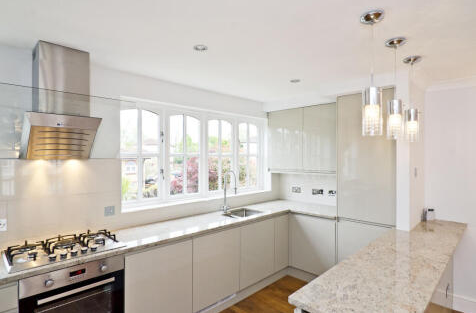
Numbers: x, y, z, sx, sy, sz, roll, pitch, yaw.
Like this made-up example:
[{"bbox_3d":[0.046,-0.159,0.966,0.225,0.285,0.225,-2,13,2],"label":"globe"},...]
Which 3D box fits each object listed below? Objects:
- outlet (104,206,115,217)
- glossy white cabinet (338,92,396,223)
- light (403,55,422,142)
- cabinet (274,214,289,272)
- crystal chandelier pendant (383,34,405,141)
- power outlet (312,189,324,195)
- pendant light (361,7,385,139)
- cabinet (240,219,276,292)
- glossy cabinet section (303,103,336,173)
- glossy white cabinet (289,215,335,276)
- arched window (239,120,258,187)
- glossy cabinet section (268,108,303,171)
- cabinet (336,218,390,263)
[{"bbox_3d":[-1.192,0.513,2.342,0.087,0.087,0.015,0,0,-43],"label":"outlet"},{"bbox_3d":[1.531,0.008,2.838,0.570,1.357,0.580,0,0,-43],"label":"glossy white cabinet"},{"bbox_3d":[1.496,-0.474,2.159,0.130,0.723,0.130,0,0,-43],"label":"light"},{"bbox_3d":[0.374,1.100,3.429,0.300,0.692,0.560,0,0,-43],"label":"cabinet"},{"bbox_3d":[1.155,-0.474,1.836,0.130,0.723,0.130,0,0,-43],"label":"crystal chandelier pendant"},{"bbox_3d":[1.161,0.520,3.653,0.015,0.081,0.170,0,0,-43],"label":"power outlet"},{"bbox_3d":[0.798,-0.474,1.492,0.130,0.723,0.130,0,0,-43],"label":"pendant light"},{"bbox_3d":[0.051,1.100,3.124,0.589,0.692,0.560,0,0,-43],"label":"cabinet"},{"bbox_3d":[1.232,-0.243,3.425,0.340,0.880,0.560,0,-1,-43],"label":"glossy cabinet section"},{"bbox_3d":[1.108,1.100,3.285,0.570,0.697,0.652,0,0,-43],"label":"glossy white cabinet"},{"bbox_3d":[0.157,-0.004,3.842,0.425,0.980,0.070,0,0,-43],"label":"arched window"},{"bbox_3d":[0.828,-0.235,3.852,0.340,0.880,0.615,0,-1,-43],"label":"glossy cabinet section"},{"bbox_3d":[1.533,1.076,2.835,0.570,0.742,0.580,0,0,-43],"label":"cabinet"}]

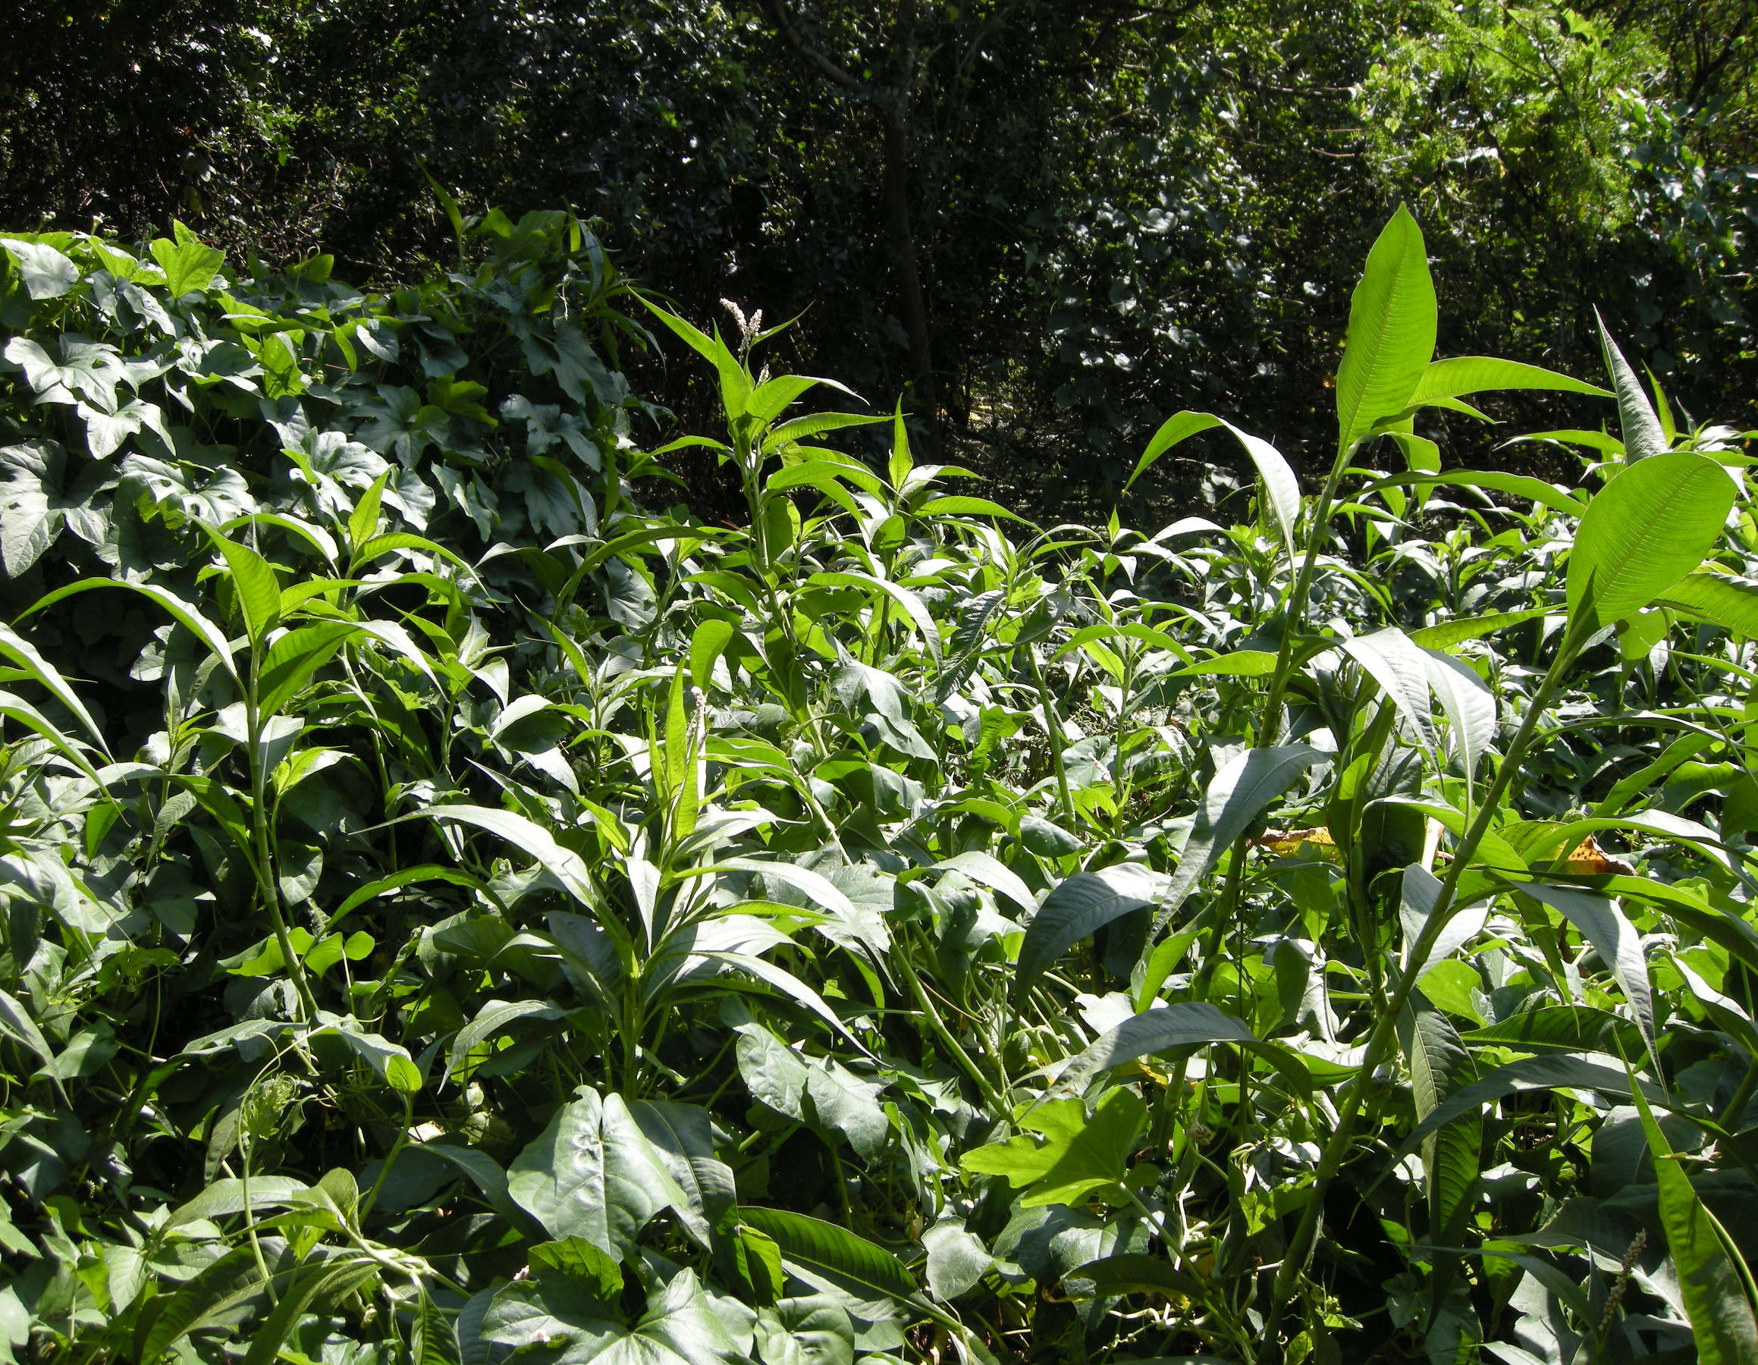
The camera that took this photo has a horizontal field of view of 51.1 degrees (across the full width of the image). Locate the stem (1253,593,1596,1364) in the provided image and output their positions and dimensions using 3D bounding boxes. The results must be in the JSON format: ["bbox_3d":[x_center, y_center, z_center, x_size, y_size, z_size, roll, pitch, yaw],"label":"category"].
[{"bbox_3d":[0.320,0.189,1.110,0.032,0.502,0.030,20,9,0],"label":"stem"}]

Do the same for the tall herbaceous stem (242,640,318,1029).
[{"bbox_3d":[-0.596,0.152,1.815,0.028,0.392,0.028,-5,11,0],"label":"tall herbaceous stem"}]

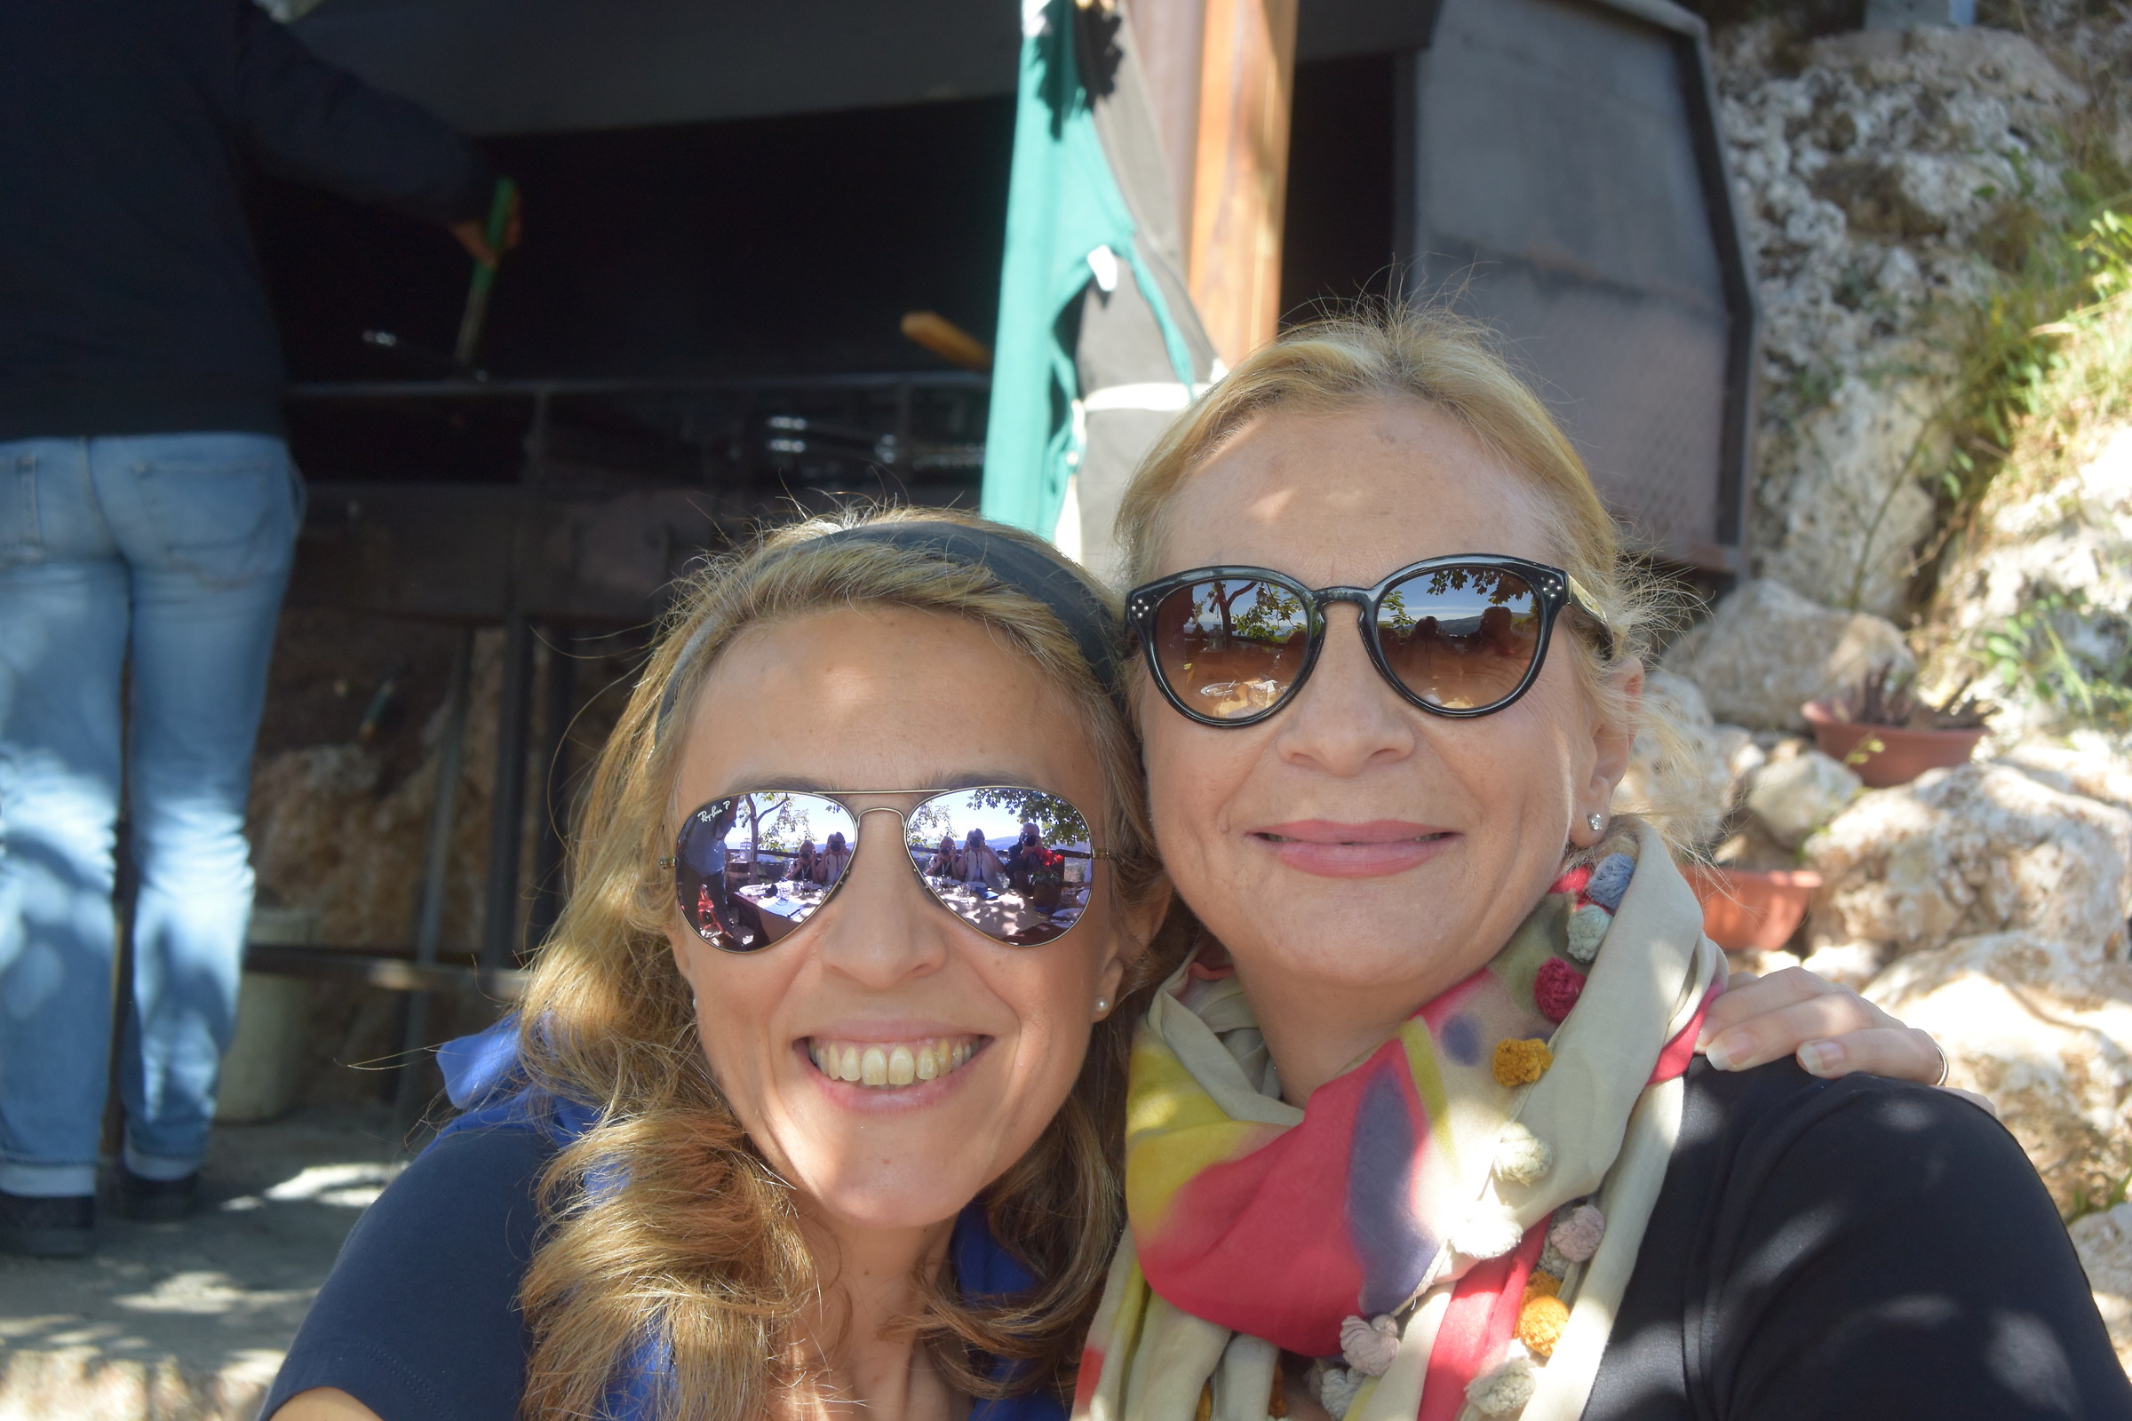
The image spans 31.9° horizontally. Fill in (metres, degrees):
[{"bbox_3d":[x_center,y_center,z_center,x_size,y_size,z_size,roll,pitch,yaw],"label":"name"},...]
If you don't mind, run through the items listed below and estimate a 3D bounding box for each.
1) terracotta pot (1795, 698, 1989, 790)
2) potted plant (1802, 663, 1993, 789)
[{"bbox_3d":[0.900,0.040,4.050,0.205,0.091,0.197,4,2,12],"label":"terracotta pot"},{"bbox_3d":[0.901,0.017,4.050,0.210,0.142,0.197,4,2,12],"label":"potted plant"}]

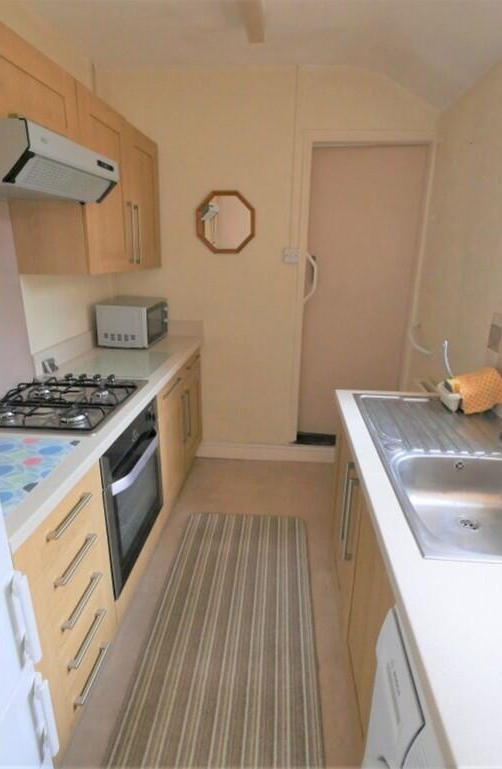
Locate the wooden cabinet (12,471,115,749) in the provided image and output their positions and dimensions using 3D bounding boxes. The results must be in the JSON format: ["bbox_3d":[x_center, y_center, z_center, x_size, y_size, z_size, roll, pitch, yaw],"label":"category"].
[{"bbox_3d":[-0.776,0.658,1.212,0.560,0.810,0.475,2,18,4],"label":"wooden cabinet"}]

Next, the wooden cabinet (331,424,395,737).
[{"bbox_3d":[0.622,0.620,1.389,0.540,0.810,0.980,2,18,5],"label":"wooden cabinet"}]

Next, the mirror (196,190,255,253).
[{"bbox_3d":[-0.157,-1.001,2.562,0.370,0.365,0.025,2,18,4],"label":"mirror"}]

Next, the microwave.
[{"bbox_3d":[-0.732,-0.390,2.571,0.325,0.250,0.430,4,18,8],"label":"microwave"}]

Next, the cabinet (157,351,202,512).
[{"bbox_3d":[-0.670,0.240,2.496,0.560,0.810,0.990,2,18,4],"label":"cabinet"}]

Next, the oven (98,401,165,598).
[{"bbox_3d":[-0.707,0.386,1.698,0.550,0.595,0.595,2,18,4],"label":"oven"}]

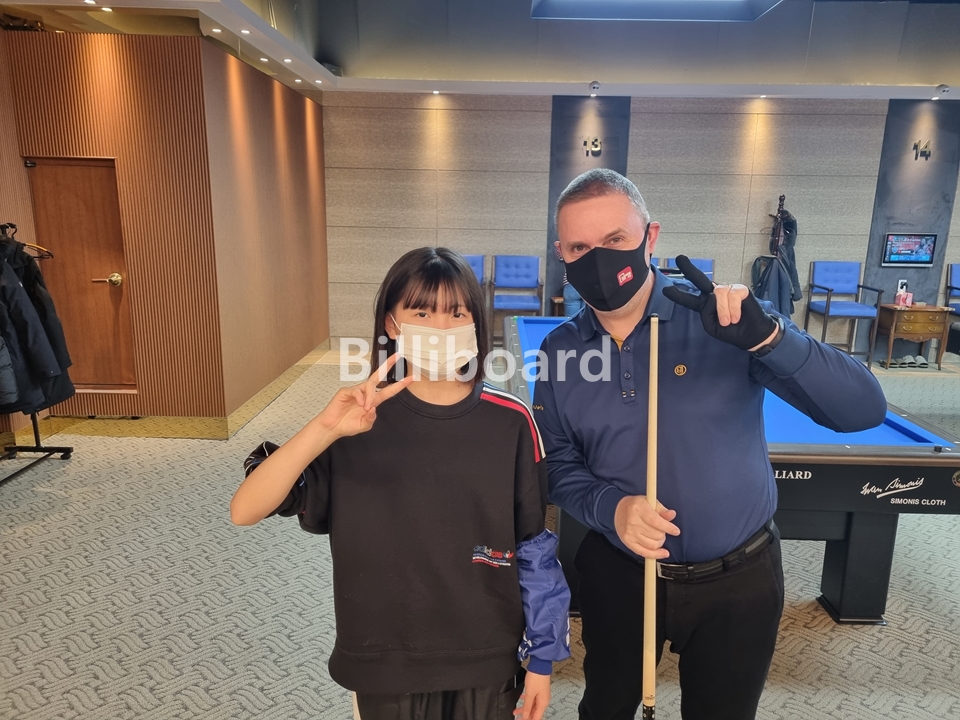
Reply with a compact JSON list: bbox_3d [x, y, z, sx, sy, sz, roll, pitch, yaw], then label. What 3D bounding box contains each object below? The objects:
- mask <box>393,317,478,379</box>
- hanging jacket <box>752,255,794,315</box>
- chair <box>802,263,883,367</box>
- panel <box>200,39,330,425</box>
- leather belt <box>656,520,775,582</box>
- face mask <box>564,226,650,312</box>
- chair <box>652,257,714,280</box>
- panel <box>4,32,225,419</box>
[{"bbox_3d":[-0.072,-0.021,1.225,0.140,0.105,0.085,-1,6,-9],"label":"mask"},{"bbox_3d":[3.109,-0.681,7.626,0.430,0.850,0.290,1,12,1],"label":"hanging jacket"},{"bbox_3d":[3.815,-0.473,7.628,0.550,1.085,0.570,1,12,1],"label":"chair"},{"bbox_3d":[-1.736,-1.133,6.285,0.080,2.452,3.216,1,12,1],"label":"panel"},{"bbox_3d":[0.398,0.347,1.410,0.370,0.050,0.270,4,13,13],"label":"leather belt"},{"bbox_3d":[0.218,-0.152,1.225,0.142,0.127,0.110,-6,14,24],"label":"face mask"},{"bbox_3d":[2.175,-0.505,7.650,0.550,1.085,0.570,1,12,1],"label":"chair"},{"bbox_3d":[-2.330,-0.822,4.759,1.207,2.453,0.080,1,12,1],"label":"panel"}]

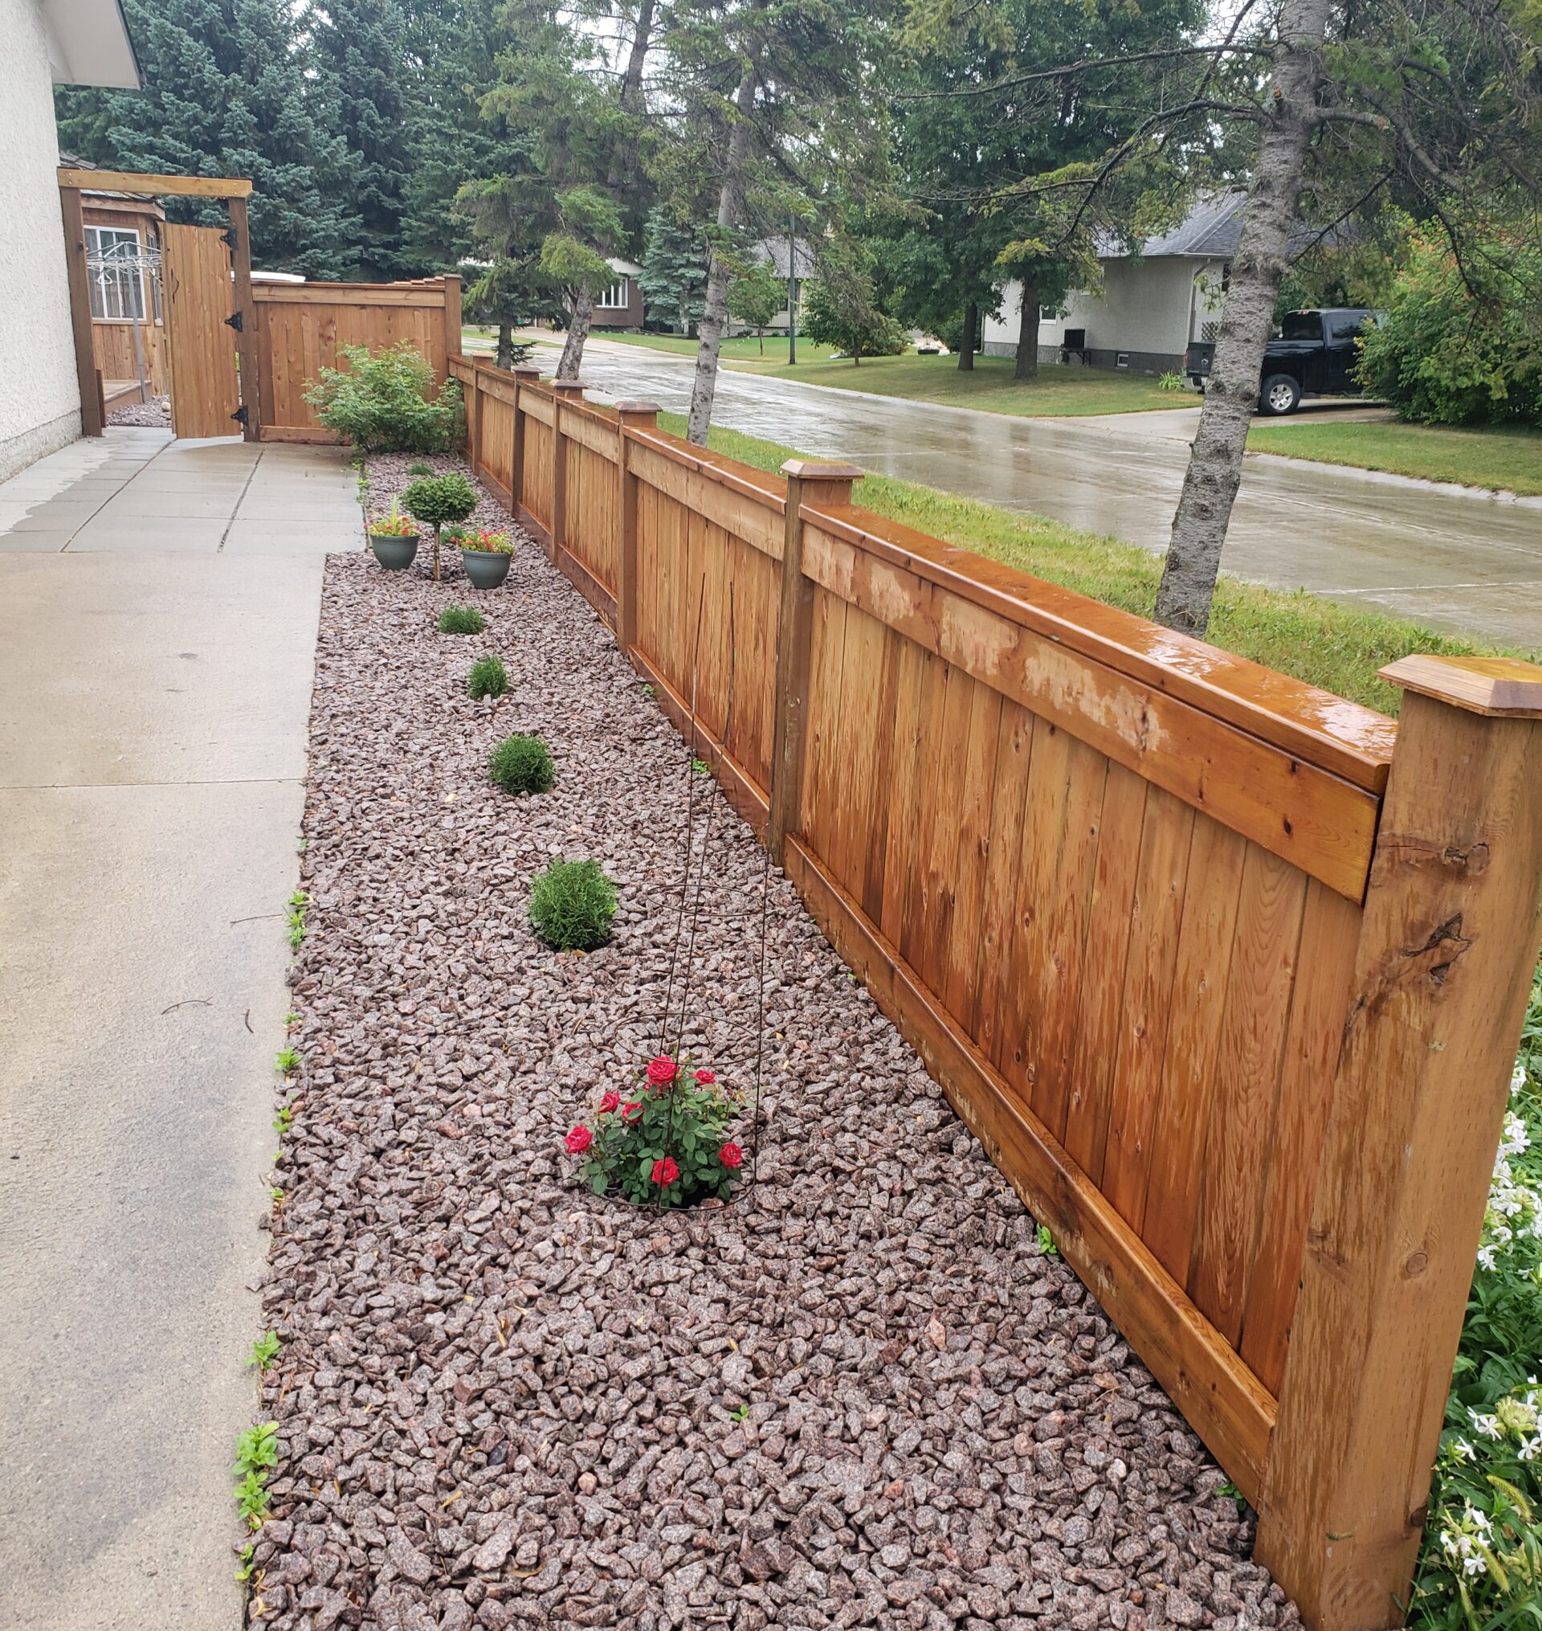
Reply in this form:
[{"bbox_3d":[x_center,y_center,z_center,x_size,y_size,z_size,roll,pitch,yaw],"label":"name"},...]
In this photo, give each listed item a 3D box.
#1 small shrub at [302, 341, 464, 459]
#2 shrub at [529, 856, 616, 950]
[{"bbox_3d":[-3.567,-3.833,14.200,1.450,1.030,1.300,-3,18,-14],"label":"small shrub"},{"bbox_3d":[-0.471,0.208,3.665,0.210,0.220,0.210,-3,18,-14],"label":"shrub"}]

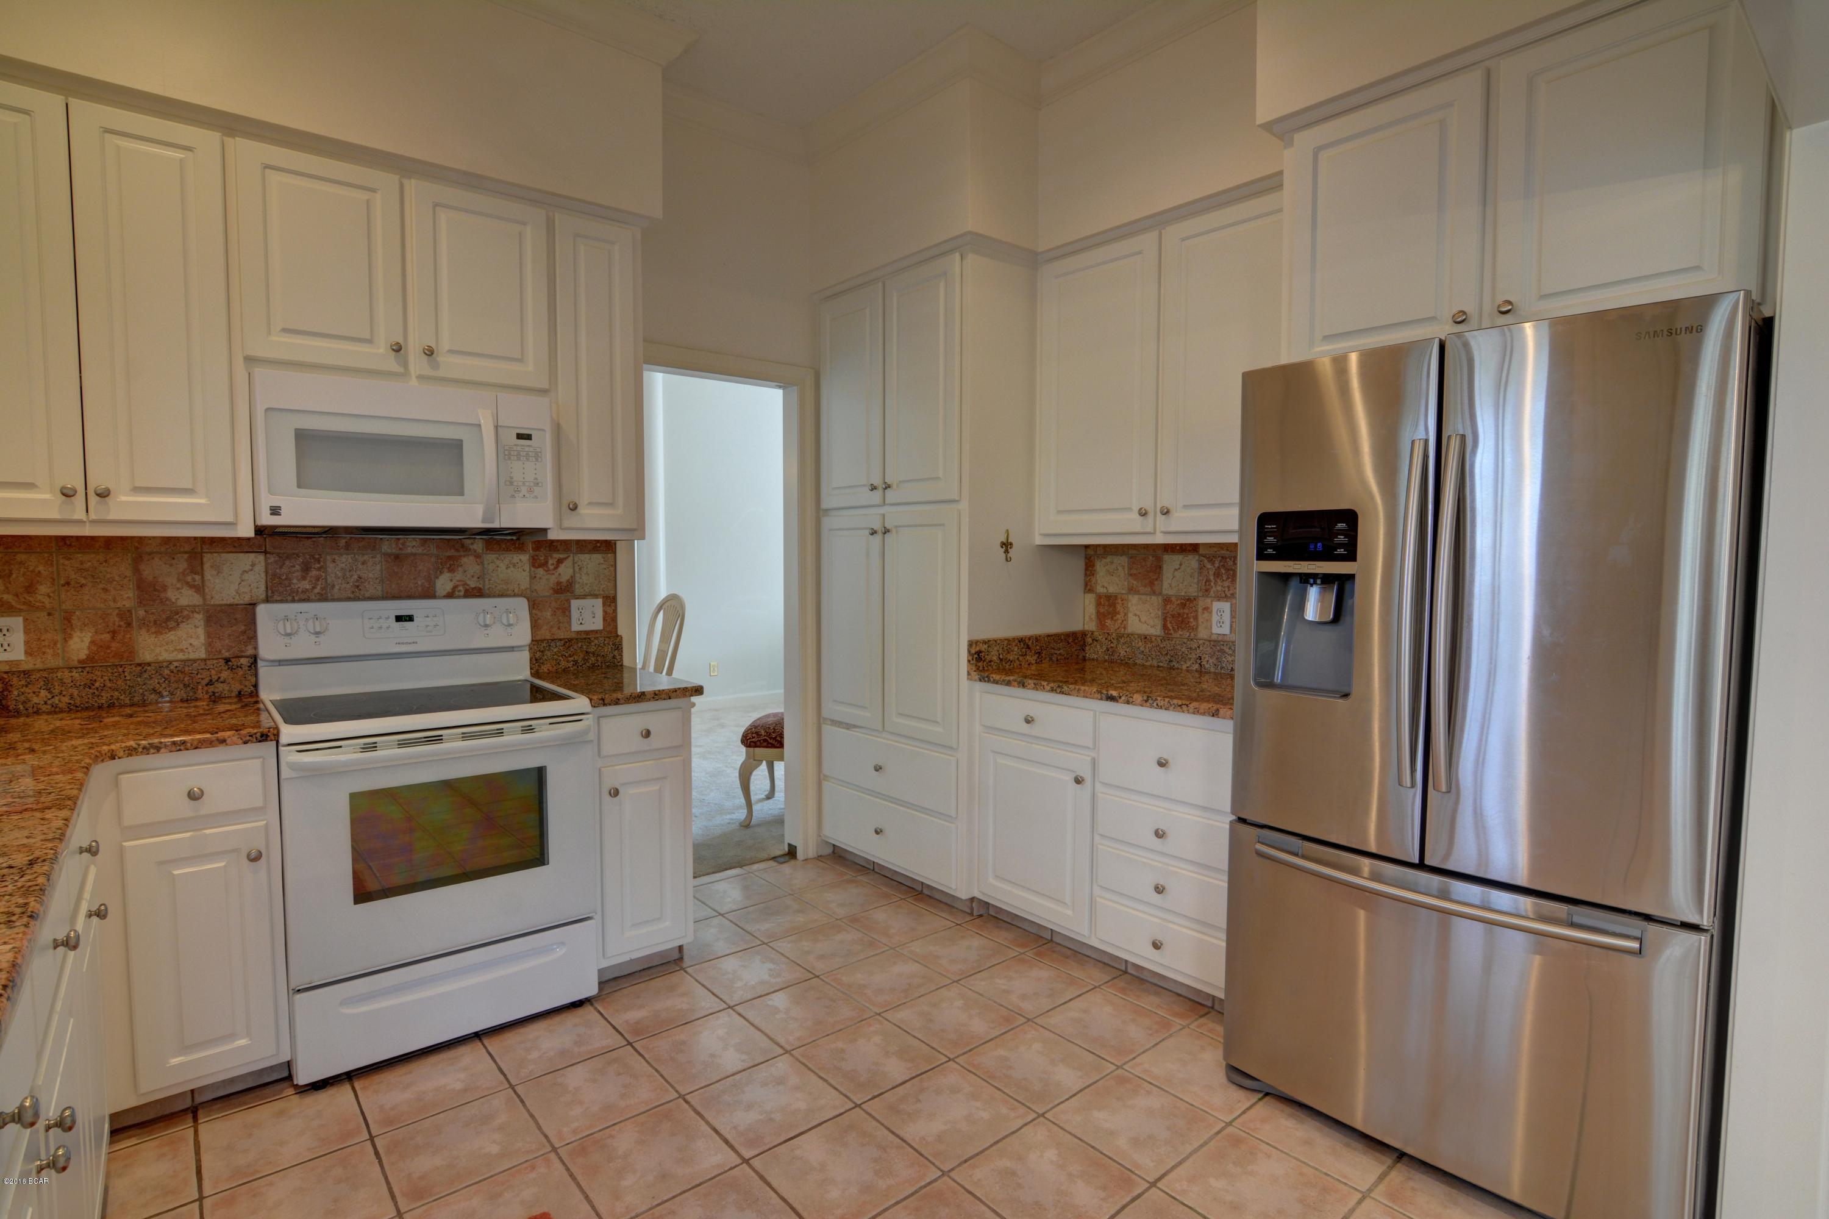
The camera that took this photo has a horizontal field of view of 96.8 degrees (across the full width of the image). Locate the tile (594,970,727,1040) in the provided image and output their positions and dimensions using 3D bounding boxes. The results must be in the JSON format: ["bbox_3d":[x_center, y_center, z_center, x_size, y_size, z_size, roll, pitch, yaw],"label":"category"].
[{"bbox_3d":[-0.781,1.218,2.498,0.305,0.012,0.305,-3,4,-41],"label":"tile"}]

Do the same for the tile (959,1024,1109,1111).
[{"bbox_3d":[0.326,1.226,2.185,0.302,0.010,0.302,-2,4,-40],"label":"tile"}]

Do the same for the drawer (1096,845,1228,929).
[{"bbox_3d":[0.916,0.828,2.612,0.460,0.140,0.465,-3,4,-43],"label":"drawer"}]

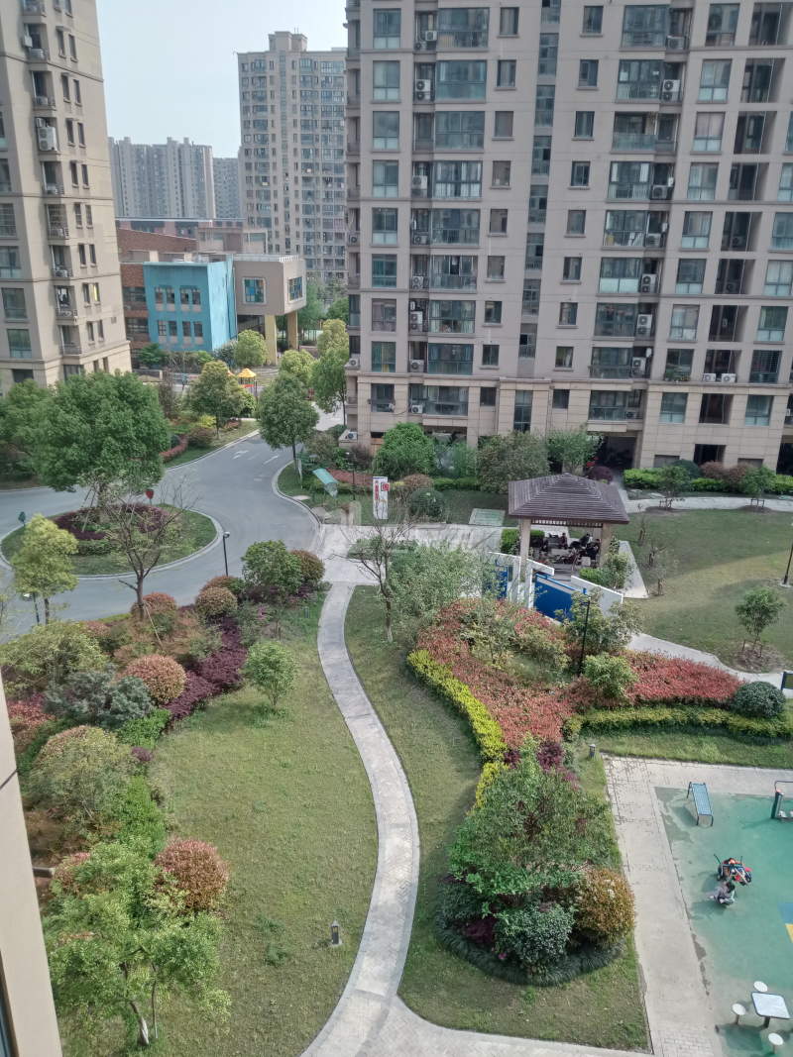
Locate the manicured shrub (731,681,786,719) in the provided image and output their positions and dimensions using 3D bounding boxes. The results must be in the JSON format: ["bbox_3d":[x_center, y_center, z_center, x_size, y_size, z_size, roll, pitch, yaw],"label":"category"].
[{"bbox_3d":[13.154,6.248,31.182,1.850,1.200,1.800,1,20,0],"label":"manicured shrub"}]

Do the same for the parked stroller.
[{"bbox_3d":[9.200,9.136,23.350,0.950,0.850,0.550,4,20,9],"label":"parked stroller"}]

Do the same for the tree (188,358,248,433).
[{"bbox_3d":[-14.362,-10.432,68.555,4.400,6.400,4.400,1,20,0],"label":"tree"}]

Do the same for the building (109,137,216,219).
[{"bbox_3d":[-133.610,-191.009,485.107,59.220,54.960,16.000,3,20,5],"label":"building"}]

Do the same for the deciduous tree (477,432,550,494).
[{"bbox_3d":[7.619,-4.374,55.864,4.650,4.000,4.400,1,20,0],"label":"deciduous tree"}]

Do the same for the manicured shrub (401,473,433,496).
[{"bbox_3d":[1.315,-2.568,54.043,2.070,1.860,2.070,1,20,0],"label":"manicured shrub"}]

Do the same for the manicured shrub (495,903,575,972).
[{"bbox_3d":[3.365,9.927,20.870,1.850,1.100,1.750,1,20,0],"label":"manicured shrub"}]

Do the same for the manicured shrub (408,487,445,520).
[{"bbox_3d":[1.892,-1.509,51.027,2.190,1.920,2.190,1,20,0],"label":"manicured shrub"}]

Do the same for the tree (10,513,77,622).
[{"bbox_3d":[-14.503,1.989,35.520,2.650,5.400,2.600,1,20,0],"label":"tree"}]

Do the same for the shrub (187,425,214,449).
[{"bbox_3d":[-15.013,-6.973,65.479,1.870,1.600,1.800,1,20,0],"label":"shrub"}]

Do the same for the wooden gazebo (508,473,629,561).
[{"bbox_3d":[8.527,-0.412,43.702,5.650,5.000,5.650,3,20,7],"label":"wooden gazebo"}]

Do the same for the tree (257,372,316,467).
[{"bbox_3d":[-7.319,-7.130,58.242,4.100,7.100,4.000,1,20,0],"label":"tree"}]

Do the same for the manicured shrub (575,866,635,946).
[{"bbox_3d":[5.104,9.330,21.153,1.520,1.850,1.520,1,20,0],"label":"manicured shrub"}]

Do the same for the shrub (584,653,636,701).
[{"bbox_3d":[7.868,5.604,31.536,1.910,1.900,1.910,1,20,0],"label":"shrub"}]

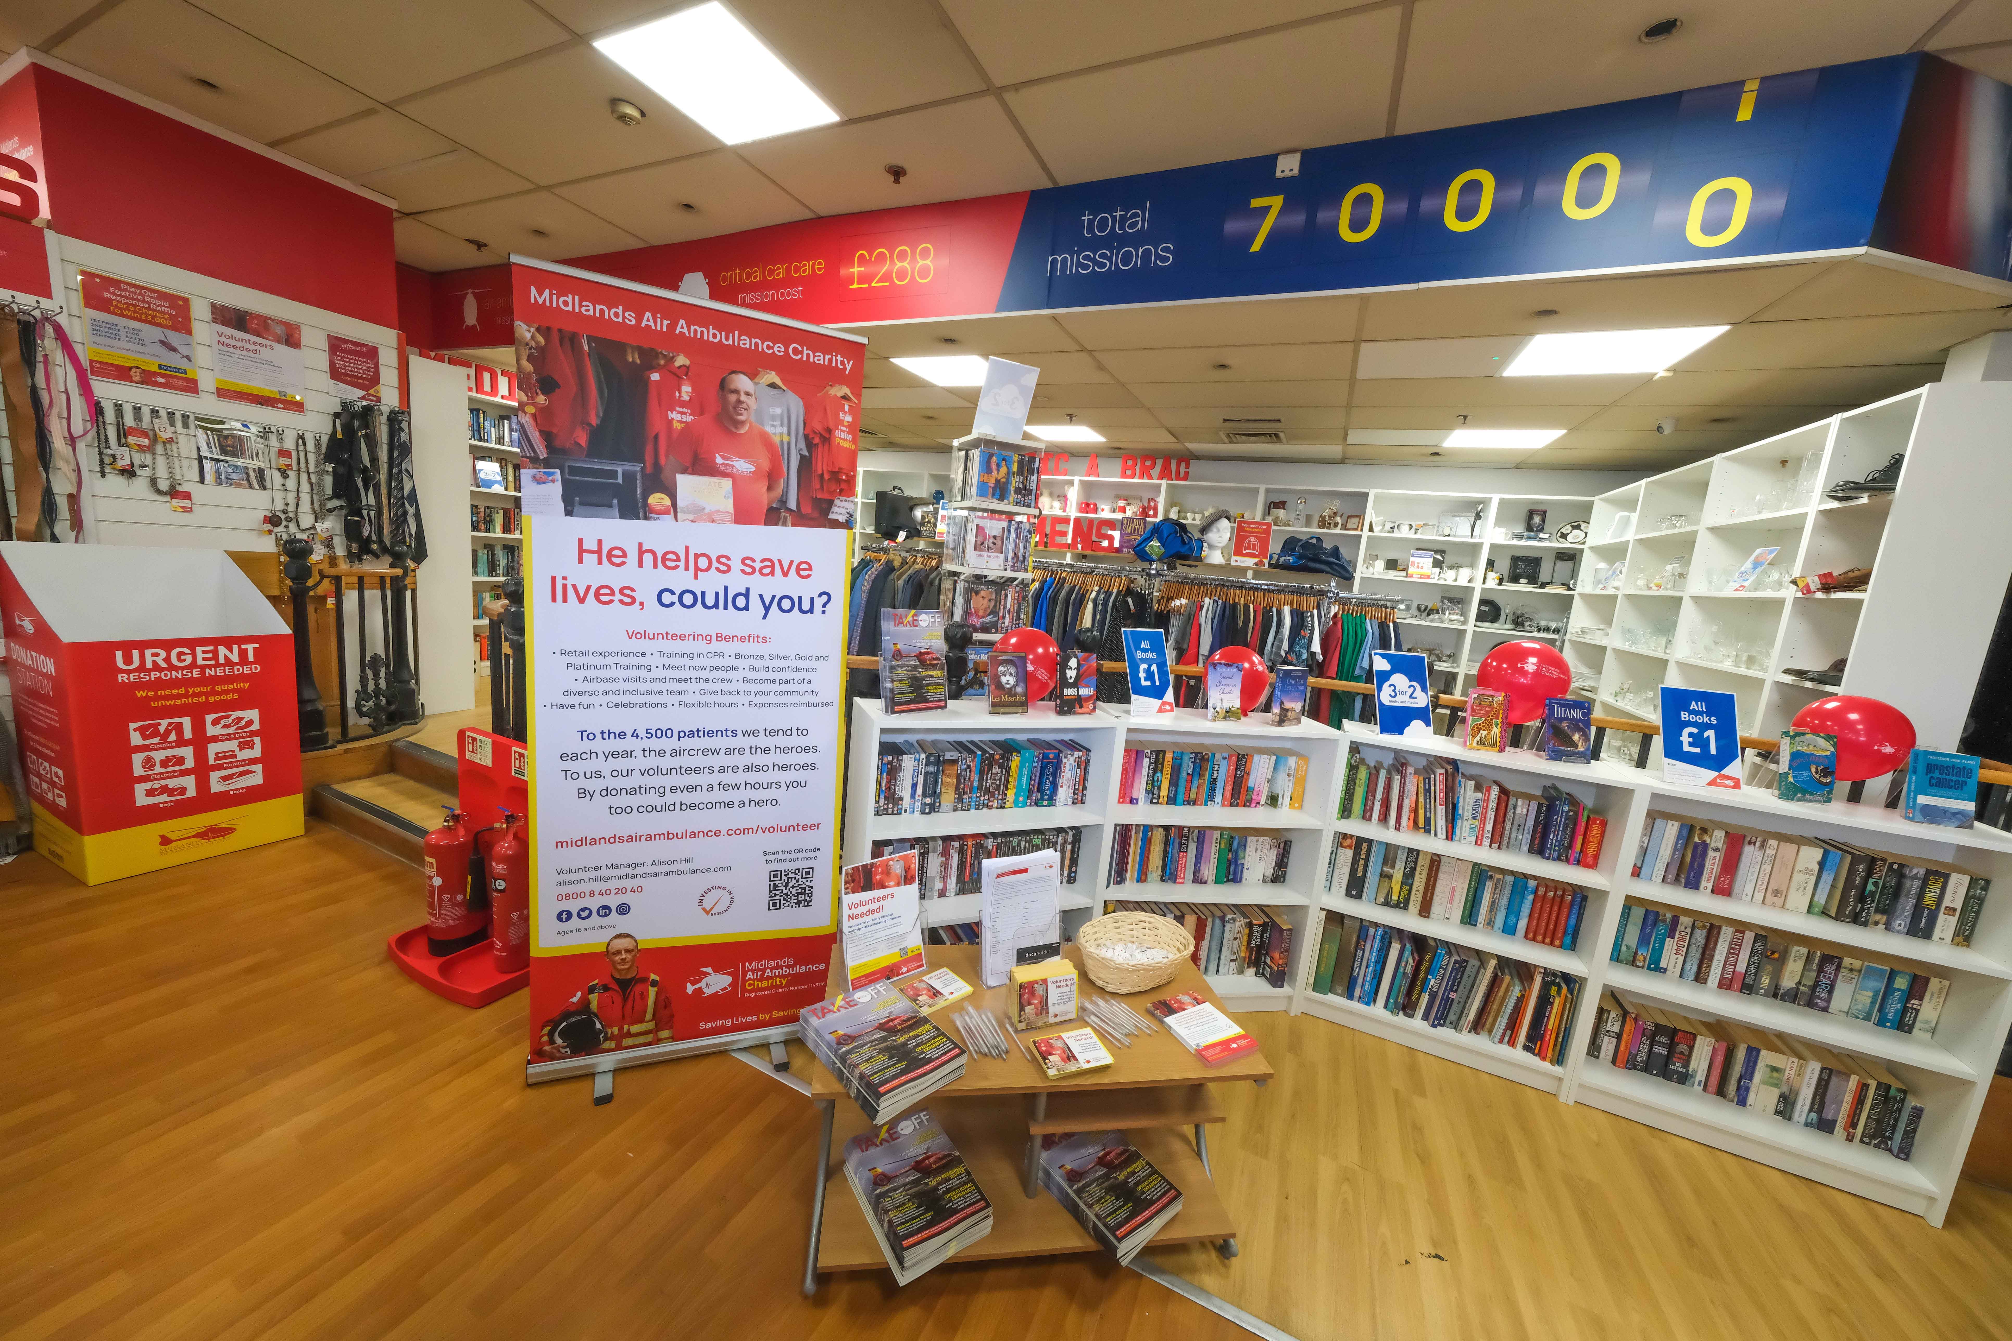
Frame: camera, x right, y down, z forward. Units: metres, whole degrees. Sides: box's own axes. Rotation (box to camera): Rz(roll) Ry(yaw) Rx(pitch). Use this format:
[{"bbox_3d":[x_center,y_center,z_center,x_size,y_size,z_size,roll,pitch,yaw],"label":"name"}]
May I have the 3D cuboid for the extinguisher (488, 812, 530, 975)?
[{"bbox_3d":[-1.669,0.734,2.262,0.120,0.565,0.125,9,9,24],"label":"extinguisher"}]

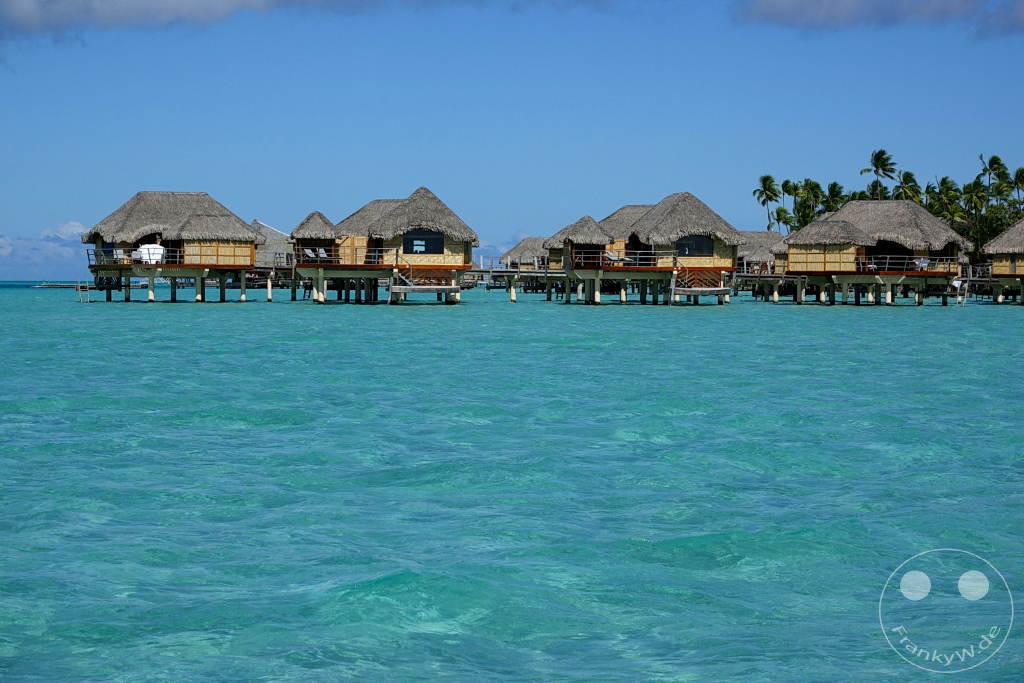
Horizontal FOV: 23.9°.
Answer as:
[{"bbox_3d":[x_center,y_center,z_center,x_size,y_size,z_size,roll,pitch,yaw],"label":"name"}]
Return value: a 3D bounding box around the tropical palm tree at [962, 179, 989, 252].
[{"bbox_3d":[76.713,-18.061,399.790,4.300,17.800,4.300,0,1,0],"label":"tropical palm tree"}]

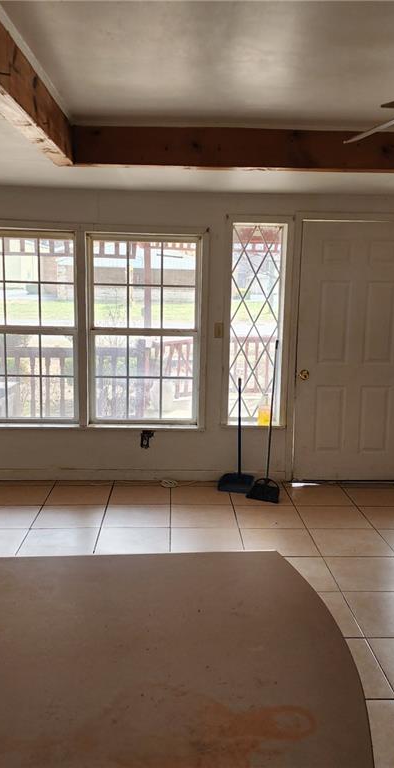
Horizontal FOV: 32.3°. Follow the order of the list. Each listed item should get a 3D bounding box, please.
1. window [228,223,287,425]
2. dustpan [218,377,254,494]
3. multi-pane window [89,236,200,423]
[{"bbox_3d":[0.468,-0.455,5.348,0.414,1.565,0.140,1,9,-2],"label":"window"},{"bbox_3d":[0.308,0.385,5.235,0.277,0.860,0.229,1,9,-2],"label":"dustpan"},{"bbox_3d":[-0.414,-0.410,5.326,0.858,1.455,0.100,1,9,-2],"label":"multi-pane window"}]

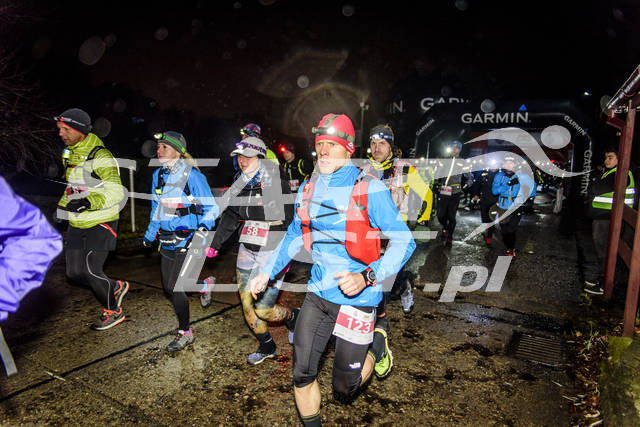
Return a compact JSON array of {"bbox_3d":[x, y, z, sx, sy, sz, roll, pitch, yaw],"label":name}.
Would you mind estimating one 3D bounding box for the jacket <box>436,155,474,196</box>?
[{"bbox_3d":[2.255,-0.632,7.100,0.540,0.650,0.340,6,8,37],"label":"jacket"}]

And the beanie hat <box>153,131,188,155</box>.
[{"bbox_3d":[-1.068,-0.516,3.080,0.215,0.160,0.175,15,-5,-42],"label":"beanie hat"}]

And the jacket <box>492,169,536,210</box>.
[{"bbox_3d":[3.279,-0.418,7.200,0.660,0.680,0.420,4,7,26],"label":"jacket"}]

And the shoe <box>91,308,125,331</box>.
[{"bbox_3d":[-1.778,0.876,3.583,0.105,0.120,0.285,8,15,44],"label":"shoe"}]

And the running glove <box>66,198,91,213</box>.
[{"bbox_3d":[-1.820,-0.061,3.220,0.160,0.100,0.090,-6,8,-14],"label":"running glove"}]

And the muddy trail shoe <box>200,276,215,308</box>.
[{"bbox_3d":[-0.966,0.679,3.670,0.095,0.260,0.110,4,-15,32],"label":"muddy trail shoe"}]

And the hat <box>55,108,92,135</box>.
[{"bbox_3d":[-1.877,-0.697,3.270,0.235,0.190,0.190,-5,10,-40],"label":"hat"}]

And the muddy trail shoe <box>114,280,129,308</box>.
[{"bbox_3d":[-1.762,0.725,3.750,0.120,0.280,0.100,27,-12,-39],"label":"muddy trail shoe"}]

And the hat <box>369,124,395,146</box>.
[{"bbox_3d":[0.471,-0.592,3.240,0.180,0.165,0.220,5,8,30],"label":"hat"}]

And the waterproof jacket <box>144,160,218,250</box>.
[{"bbox_3d":[-1.019,-0.066,3.150,0.480,0.630,0.360,5,8,31],"label":"waterproof jacket"}]

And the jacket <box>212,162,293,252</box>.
[{"bbox_3d":[-0.461,-0.069,2.950,0.520,0.580,0.370,5,10,33],"label":"jacket"}]

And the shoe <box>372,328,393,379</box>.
[{"bbox_3d":[0.354,0.801,2.440,0.110,0.280,0.100,-7,8,-40],"label":"shoe"}]

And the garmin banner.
[{"bbox_3d":[3.954,-1.212,9.400,3.500,2.500,0.650,3,7,22],"label":"garmin banner"}]

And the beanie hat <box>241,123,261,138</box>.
[{"bbox_3d":[-0.741,-0.888,4.650,0.210,0.160,0.180,-4,7,-40],"label":"beanie hat"}]

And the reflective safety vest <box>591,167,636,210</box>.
[{"bbox_3d":[3.393,-0.278,4.950,0.330,0.520,0.440,1,6,-5],"label":"reflective safety vest"}]

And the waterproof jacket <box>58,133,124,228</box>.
[{"bbox_3d":[-1.819,-0.273,3.420,0.470,0.700,0.380,6,8,38],"label":"waterproof jacket"}]

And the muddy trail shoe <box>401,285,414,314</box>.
[{"bbox_3d":[0.824,0.820,4.020,0.105,0.130,0.280,3,32,16],"label":"muddy trail shoe"}]

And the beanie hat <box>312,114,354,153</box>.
[{"bbox_3d":[0.067,-0.384,2.050,0.180,0.190,0.220,6,9,32],"label":"beanie hat"}]

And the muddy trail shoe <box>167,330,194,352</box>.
[{"bbox_3d":[-1.042,0.952,3.200,0.095,0.115,0.255,5,11,36],"label":"muddy trail shoe"}]

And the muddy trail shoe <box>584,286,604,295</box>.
[{"bbox_3d":[3.222,0.894,5.000,0.270,0.100,0.100,8,10,41],"label":"muddy trail shoe"}]

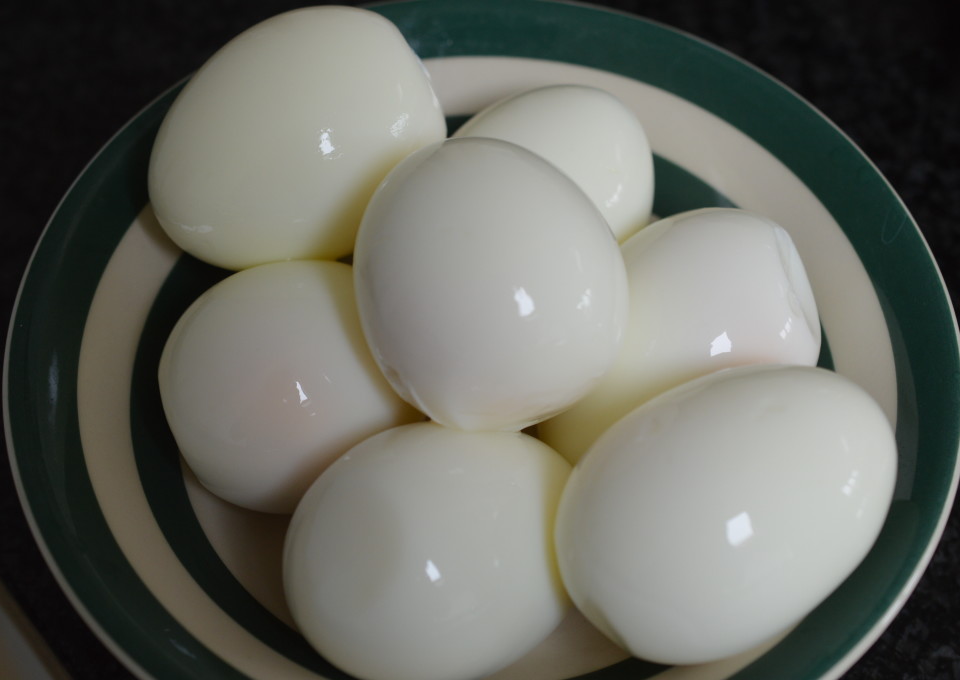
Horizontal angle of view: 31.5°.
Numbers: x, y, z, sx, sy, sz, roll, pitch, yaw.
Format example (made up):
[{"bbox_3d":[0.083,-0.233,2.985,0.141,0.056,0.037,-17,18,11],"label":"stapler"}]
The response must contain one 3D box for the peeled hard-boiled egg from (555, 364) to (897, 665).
[{"bbox_3d":[0.038,0.026,0.266,0.058,0.041,0.041,-31,61,-8],"label":"peeled hard-boiled egg"}]

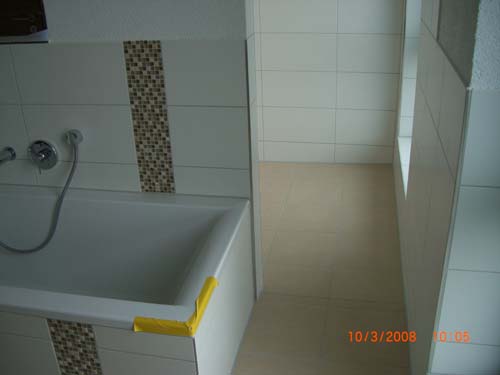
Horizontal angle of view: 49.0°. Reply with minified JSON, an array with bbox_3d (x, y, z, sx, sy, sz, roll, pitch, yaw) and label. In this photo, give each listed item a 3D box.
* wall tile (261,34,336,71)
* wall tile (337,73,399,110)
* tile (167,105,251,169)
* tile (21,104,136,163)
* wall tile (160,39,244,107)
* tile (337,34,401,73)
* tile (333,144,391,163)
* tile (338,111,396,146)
[{"bbox_3d":[0.393,-1.073,4.383,0.603,0.300,0.012,3,23,13],"label":"wall tile"},{"bbox_3d":[0.934,-0.768,4.377,0.486,0.300,0.012,3,23,13],"label":"wall tile"},{"bbox_3d":[-0.191,-0.235,2.608,0.397,0.300,0.012,3,23,13],"label":"tile"},{"bbox_3d":[-0.851,-0.269,2.756,0.596,0.300,0.012,3,23,13],"label":"tile"},{"bbox_3d":[-0.202,-0.513,2.495,0.397,0.301,0.012,3,23,13],"label":"wall tile"},{"bbox_3d":[0.771,-0.869,3.564,0.399,0.250,0.010,3,25,11],"label":"tile"},{"bbox_3d":[0.954,-0.274,4.579,0.486,0.170,0.012,3,23,13],"label":"tile"},{"bbox_3d":[0.945,-0.491,4.490,0.486,0.300,0.012,3,23,13],"label":"tile"}]

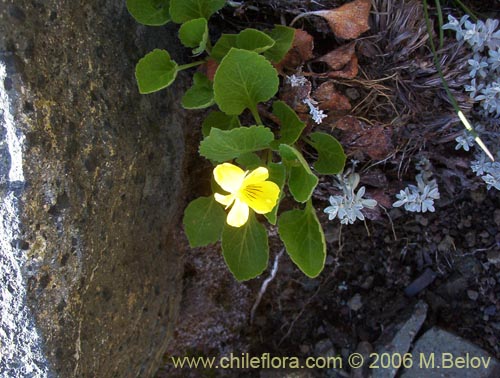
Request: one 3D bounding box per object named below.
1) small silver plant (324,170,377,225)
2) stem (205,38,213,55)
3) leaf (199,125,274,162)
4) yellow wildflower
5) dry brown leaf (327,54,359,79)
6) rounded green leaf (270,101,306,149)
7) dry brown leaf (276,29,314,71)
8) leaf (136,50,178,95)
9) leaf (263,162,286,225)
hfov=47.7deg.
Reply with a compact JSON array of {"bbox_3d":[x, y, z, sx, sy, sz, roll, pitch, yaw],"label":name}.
[{"bbox_3d":[0.060,0.005,0.335,0.030,0.022,0.030,-5,57,-3],"label":"small silver plant"},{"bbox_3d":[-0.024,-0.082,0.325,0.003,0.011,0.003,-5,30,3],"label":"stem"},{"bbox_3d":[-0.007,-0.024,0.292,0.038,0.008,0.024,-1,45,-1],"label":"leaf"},{"bbox_3d":[-0.002,0.003,0.295,0.035,0.017,0.033,-1,96,-15],"label":"yellow wildflower"},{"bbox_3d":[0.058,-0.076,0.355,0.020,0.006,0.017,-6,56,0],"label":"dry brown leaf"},{"bbox_3d":[0.026,-0.043,0.375,0.027,0.012,0.031,-6,80,-22],"label":"rounded green leaf"},{"bbox_3d":[0.032,-0.098,0.400,0.027,0.012,0.033,25,73,5],"label":"dry brown leaf"},{"bbox_3d":[-0.060,-0.074,0.360,0.031,0.009,0.028,-35,79,-15],"label":"leaf"},{"bbox_3d":[0.009,0.002,0.312,0.023,0.008,0.035,-3,79,-13],"label":"leaf"}]

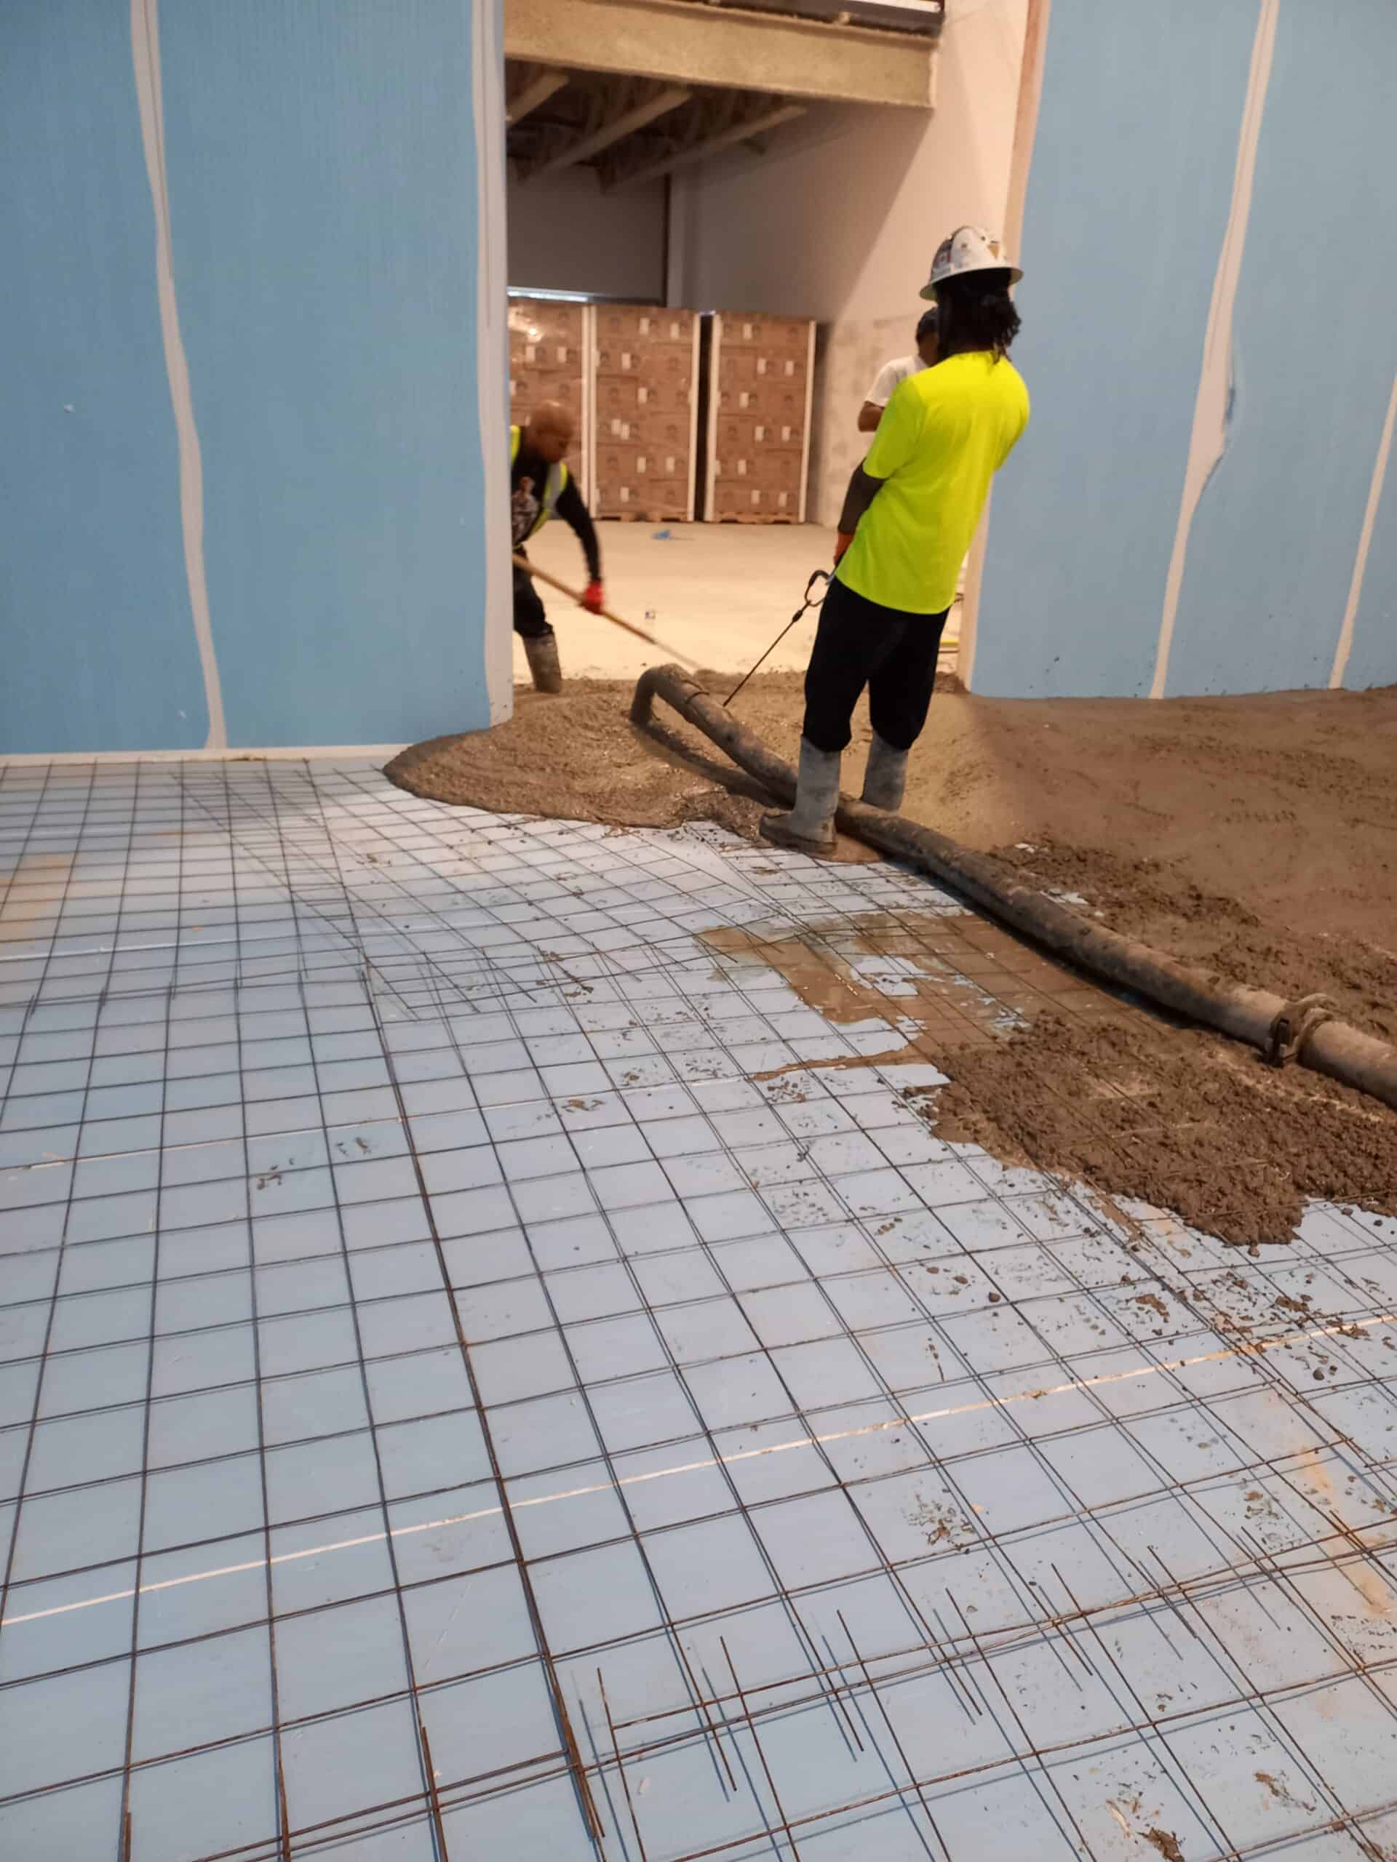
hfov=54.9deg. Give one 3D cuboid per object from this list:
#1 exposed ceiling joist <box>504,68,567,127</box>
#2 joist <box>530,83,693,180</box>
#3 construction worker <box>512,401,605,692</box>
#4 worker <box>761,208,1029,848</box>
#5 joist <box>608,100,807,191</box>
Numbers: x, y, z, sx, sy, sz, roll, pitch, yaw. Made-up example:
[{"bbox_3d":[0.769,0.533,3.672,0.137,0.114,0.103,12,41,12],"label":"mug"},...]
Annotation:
[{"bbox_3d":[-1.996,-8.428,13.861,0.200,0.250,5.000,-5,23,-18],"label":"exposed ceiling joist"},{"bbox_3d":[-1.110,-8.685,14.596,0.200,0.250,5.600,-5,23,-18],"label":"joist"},{"bbox_3d":[-0.739,-1.739,6.150,0.800,1.320,0.650,14,24,28],"label":"construction worker"},{"bbox_3d":[0.597,-1.186,4.285,0.580,1.860,0.660,-18,29,-41],"label":"worker"},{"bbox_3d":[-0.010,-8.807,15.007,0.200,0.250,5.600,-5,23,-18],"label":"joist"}]

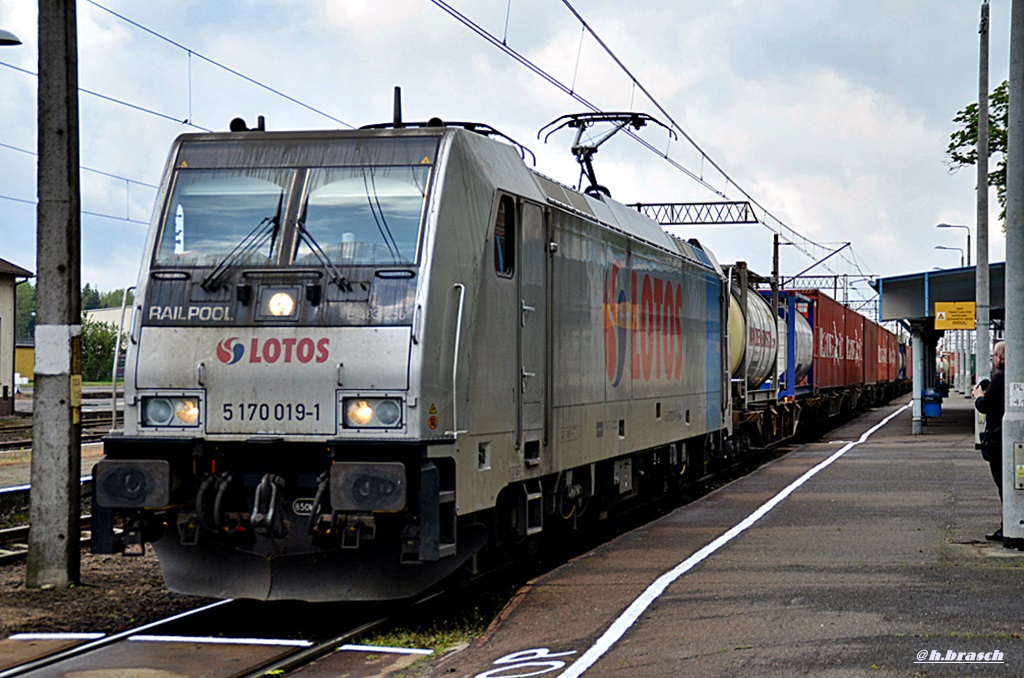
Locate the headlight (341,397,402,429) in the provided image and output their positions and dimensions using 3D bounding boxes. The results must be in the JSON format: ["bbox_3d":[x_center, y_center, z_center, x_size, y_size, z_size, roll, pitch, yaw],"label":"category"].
[{"bbox_3d":[-0.985,0.522,12.649,0.440,0.225,0.120,0,-1,14],"label":"headlight"}]

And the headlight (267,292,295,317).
[{"bbox_3d":[-1.683,-0.250,13.025,0.190,0.180,0.110,0,-1,14],"label":"headlight"}]

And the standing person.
[{"bbox_3d":[4.344,0.910,15.950,0.440,1.770,0.500,0,-1,12],"label":"standing person"}]

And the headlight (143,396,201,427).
[{"bbox_3d":[-2.482,0.531,13.017,0.440,0.225,0.120,0,-1,14],"label":"headlight"}]

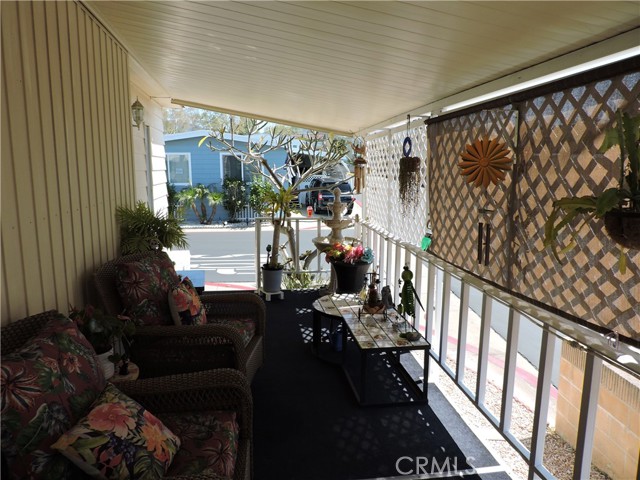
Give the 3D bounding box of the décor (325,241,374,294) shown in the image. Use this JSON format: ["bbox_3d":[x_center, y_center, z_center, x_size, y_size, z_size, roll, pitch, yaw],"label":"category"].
[{"bbox_3d":[0.308,0.292,4.716,0.480,0.530,0.470,-1,9,-9],"label":"décor"}]

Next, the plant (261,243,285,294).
[{"bbox_3d":[-0.625,0.414,5.836,0.290,0.680,0.290,-1,9,-9],"label":"plant"}]

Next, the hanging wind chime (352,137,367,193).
[{"bbox_3d":[0.482,-0.896,5.411,0.160,0.660,0.160,-1,9,-9],"label":"hanging wind chime"}]

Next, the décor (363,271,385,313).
[{"bbox_3d":[0.500,0.486,4.143,0.200,0.360,0.180,-1,9,-9],"label":"décor"}]

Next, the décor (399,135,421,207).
[{"bbox_3d":[0.741,-0.567,3.673,0.155,0.550,0.155,-1,9,-9],"label":"décor"}]

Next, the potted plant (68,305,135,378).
[{"bbox_3d":[-1.294,0.601,2.627,0.340,0.400,0.340,-1,9,-9],"label":"potted plant"}]

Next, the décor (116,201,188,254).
[{"bbox_3d":[-1.567,-0.089,4.152,0.600,0.550,0.550,-1,9,-9],"label":"décor"}]

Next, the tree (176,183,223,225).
[{"bbox_3d":[-4.796,-1.453,17.659,1.850,1.720,1.650,-1,9,-9],"label":"tree"}]

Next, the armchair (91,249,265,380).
[{"bbox_3d":[-0.988,0.664,3.471,0.952,0.935,0.818,2,9,5],"label":"armchair"}]

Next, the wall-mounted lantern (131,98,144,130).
[{"bbox_3d":[-1.843,-1.274,4.469,0.170,0.310,0.140,-1,9,-9],"label":"wall-mounted lantern"}]

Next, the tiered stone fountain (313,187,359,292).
[{"bbox_3d":[0.224,0.058,5.692,0.600,1.479,0.600,-1,9,-9],"label":"tiered stone fountain"}]

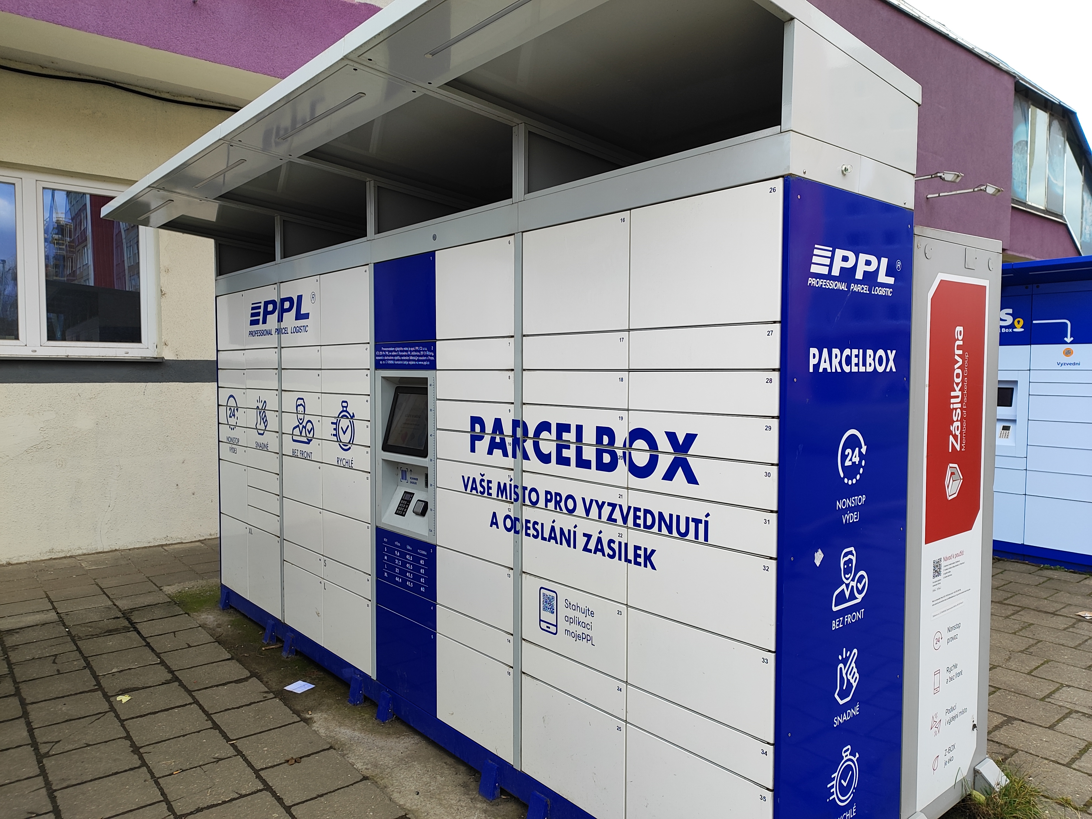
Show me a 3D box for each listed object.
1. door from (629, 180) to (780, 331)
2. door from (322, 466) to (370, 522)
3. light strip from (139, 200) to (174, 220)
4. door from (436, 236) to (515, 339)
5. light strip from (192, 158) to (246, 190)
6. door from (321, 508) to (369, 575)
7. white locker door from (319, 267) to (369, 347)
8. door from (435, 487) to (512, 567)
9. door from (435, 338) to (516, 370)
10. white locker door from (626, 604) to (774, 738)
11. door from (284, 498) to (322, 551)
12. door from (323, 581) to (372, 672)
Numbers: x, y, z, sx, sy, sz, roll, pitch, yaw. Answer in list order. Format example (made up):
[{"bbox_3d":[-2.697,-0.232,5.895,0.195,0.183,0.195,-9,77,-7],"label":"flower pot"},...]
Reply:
[{"bbox_3d":[0.420,-0.397,2.022,0.030,0.340,0.492,-2,4,-41],"label":"door"},{"bbox_3d":[-0.948,0.395,3.619,0.025,0.227,0.491,-2,4,-41],"label":"door"},{"bbox_3d":[-2.152,-1.099,4.169,0.028,0.020,0.654,3,0,-41],"label":"light strip"},{"bbox_3d":[-0.258,-0.438,2.794,0.030,0.340,0.485,-2,4,-41],"label":"door"},{"bbox_3d":[-1.483,-1.065,3.418,0.026,0.018,0.655,3,0,-41],"label":"light strip"},{"bbox_3d":[-0.943,0.628,3.626,0.030,0.225,0.493,-2,4,-41],"label":"door"},{"bbox_3d":[-0.939,-0.478,3.571,0.030,0.340,0.493,-2,4,-41],"label":"white locker door"},{"bbox_3d":[-0.260,0.435,2.837,0.030,0.225,0.485,-2,4,-41],"label":"door"},{"bbox_3d":[-0.262,-0.206,2.812,0.025,0.110,0.479,-2,4,-41],"label":"door"},{"bbox_3d":[0.417,0.709,2.076,0.030,0.225,0.492,-2,4,-41],"label":"white locker door"},{"bbox_3d":[-1.274,0.609,3.999,0.025,0.227,0.479,-2,4,-41],"label":"door"},{"bbox_3d":[-0.944,1.036,3.646,0.030,0.342,0.493,-2,4,-41],"label":"door"}]

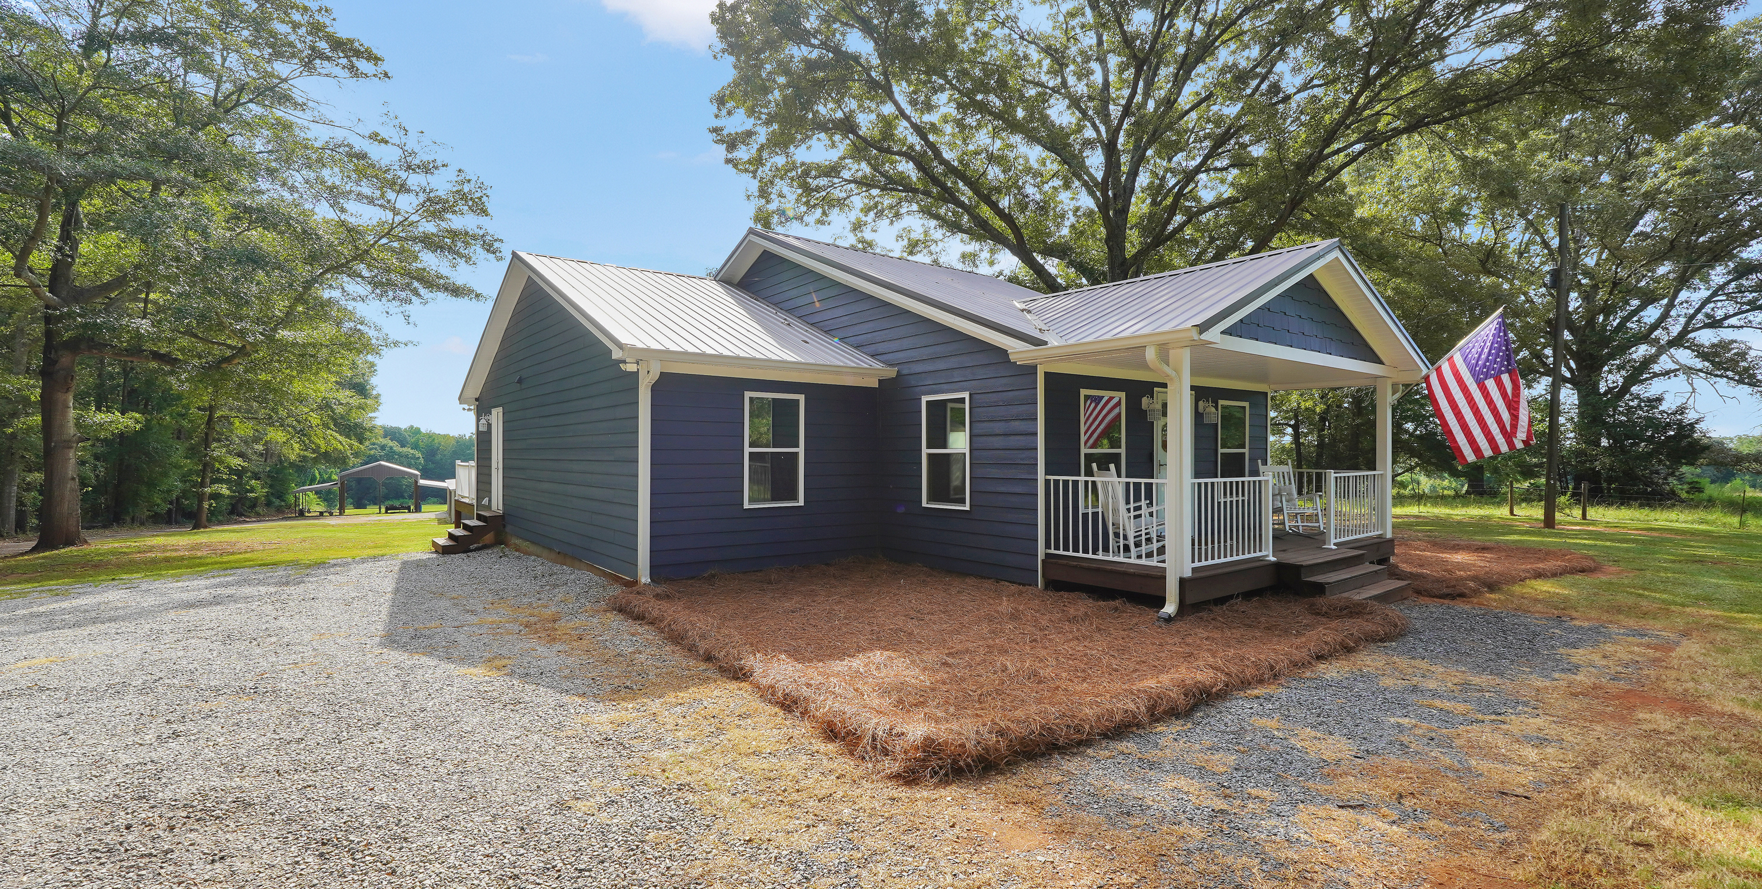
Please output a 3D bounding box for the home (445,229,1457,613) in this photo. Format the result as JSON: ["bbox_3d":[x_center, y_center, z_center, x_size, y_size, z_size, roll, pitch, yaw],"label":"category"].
[{"bbox_3d":[-0.807,-1.032,13.886,10.170,5.780,16.100,1,-1,-39],"label":"home"}]

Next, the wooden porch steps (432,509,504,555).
[{"bbox_3d":[-8.204,1.724,14.560,1.050,0.675,1.170,1,-1,-39],"label":"wooden porch steps"}]

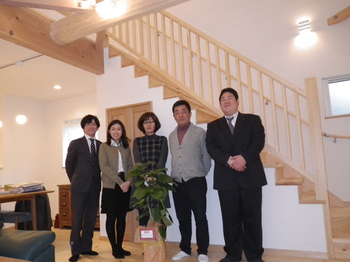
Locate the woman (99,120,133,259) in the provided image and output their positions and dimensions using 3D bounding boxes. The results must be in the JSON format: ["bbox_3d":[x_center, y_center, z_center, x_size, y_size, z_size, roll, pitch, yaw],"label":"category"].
[{"bbox_3d":[-0.721,0.671,3.444,0.420,1.610,0.300,-1,-6,-27],"label":"woman"}]

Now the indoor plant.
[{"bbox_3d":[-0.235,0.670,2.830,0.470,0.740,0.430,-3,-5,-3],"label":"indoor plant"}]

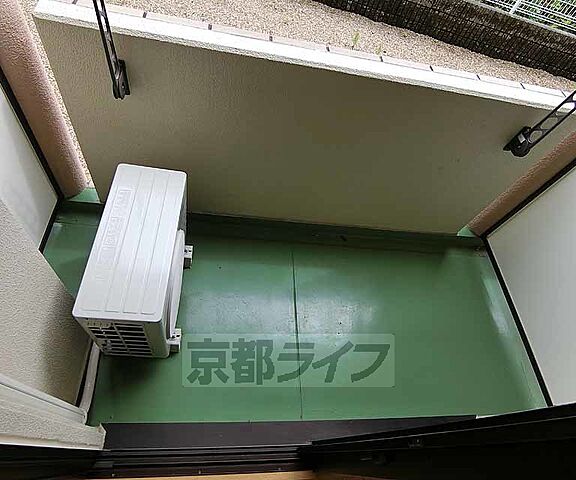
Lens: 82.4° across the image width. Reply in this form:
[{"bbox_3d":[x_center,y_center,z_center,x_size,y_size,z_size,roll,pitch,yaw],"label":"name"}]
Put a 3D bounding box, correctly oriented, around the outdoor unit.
[{"bbox_3d":[-0.698,0.113,1.628,0.310,0.545,0.765,5,56,-12],"label":"outdoor unit"}]

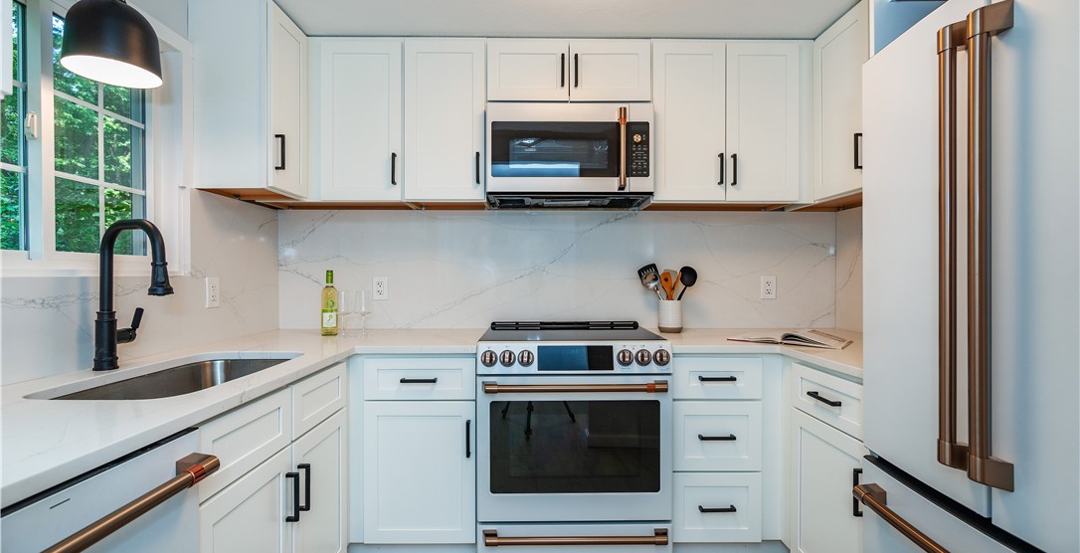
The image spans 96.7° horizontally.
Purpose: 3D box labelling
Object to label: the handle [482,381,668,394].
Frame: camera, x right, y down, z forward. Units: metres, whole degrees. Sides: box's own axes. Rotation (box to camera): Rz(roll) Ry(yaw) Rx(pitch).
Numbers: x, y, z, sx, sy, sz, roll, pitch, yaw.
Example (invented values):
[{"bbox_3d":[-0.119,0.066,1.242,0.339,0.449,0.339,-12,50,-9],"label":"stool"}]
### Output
[{"bbox_3d":[0.138,0.422,1.826,0.705,0.036,0.073,0,0,-1],"label":"handle"}]

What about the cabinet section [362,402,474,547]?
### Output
[{"bbox_3d":[-0.474,0.765,2.165,0.445,0.565,0.570,0,0,0],"label":"cabinet section"}]

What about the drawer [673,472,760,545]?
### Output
[{"bbox_3d":[0.705,0.927,2.148,0.368,0.282,0.450,0,0,-1],"label":"drawer"}]

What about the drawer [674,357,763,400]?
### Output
[{"bbox_3d":[0.706,0.408,2.160,0.362,0.168,0.490,0,0,-1],"label":"drawer"}]

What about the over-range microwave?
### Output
[{"bbox_3d":[0.134,-0.579,2.344,0.759,0.420,0.395,0,0,-1],"label":"over-range microwave"}]

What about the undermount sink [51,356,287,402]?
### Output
[{"bbox_3d":[-1.016,0.406,1.425,0.425,0.225,0.700,0,0,-1],"label":"undermount sink"}]

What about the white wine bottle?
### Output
[{"bbox_3d":[-0.987,0.125,2.255,0.076,0.302,0.076,0,0,-1],"label":"white wine bottle"}]

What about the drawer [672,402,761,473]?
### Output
[{"bbox_3d":[0.706,0.640,2.160,0.362,0.282,0.490,0,0,-1],"label":"drawer"}]

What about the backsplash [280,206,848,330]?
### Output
[{"bbox_3d":[0.095,-0.035,2.526,2.928,0.628,0.030,0,0,-1],"label":"backsplash"}]

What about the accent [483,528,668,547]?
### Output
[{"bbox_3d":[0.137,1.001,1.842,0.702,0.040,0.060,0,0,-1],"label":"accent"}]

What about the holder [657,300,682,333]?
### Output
[{"bbox_3d":[0.651,0.198,2.390,0.120,0.157,0.120,0,0,-1],"label":"holder"}]

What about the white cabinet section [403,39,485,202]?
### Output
[{"bbox_3d":[-0.437,-0.717,2.355,0.380,0.755,0.320,0,0,0],"label":"white cabinet section"}]

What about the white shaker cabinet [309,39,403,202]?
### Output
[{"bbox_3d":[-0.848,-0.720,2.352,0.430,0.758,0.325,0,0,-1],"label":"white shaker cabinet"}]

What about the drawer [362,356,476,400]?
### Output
[{"bbox_3d":[-0.478,0.405,2.143,0.444,0.172,0.490,0,0,-1],"label":"drawer"}]

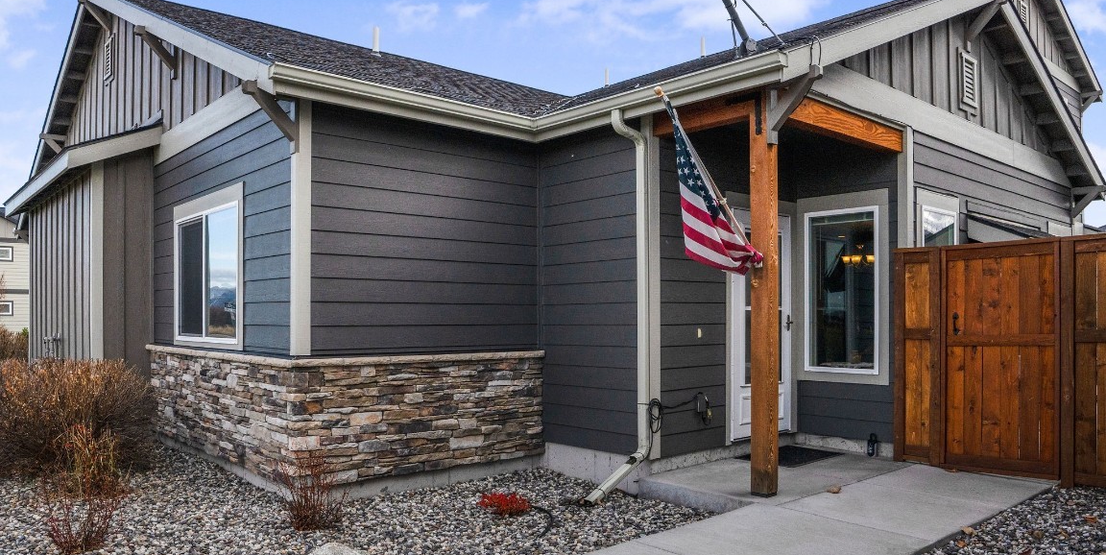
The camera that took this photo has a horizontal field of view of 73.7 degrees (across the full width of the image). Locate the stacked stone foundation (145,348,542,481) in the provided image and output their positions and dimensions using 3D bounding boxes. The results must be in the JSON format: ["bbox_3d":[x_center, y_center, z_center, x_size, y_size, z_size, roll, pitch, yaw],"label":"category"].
[{"bbox_3d":[-2.238,1.115,7.342,2.360,0.880,3.920,2,-3,-41],"label":"stacked stone foundation"}]

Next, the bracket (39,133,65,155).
[{"bbox_3d":[-8.126,-2.102,12.000,0.380,0.460,0.100,2,-3,-41],"label":"bracket"}]

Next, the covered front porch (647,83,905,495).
[{"bbox_3d":[1.913,0.118,6.097,2.150,2.820,1.080,2,-3,-41],"label":"covered front porch"}]

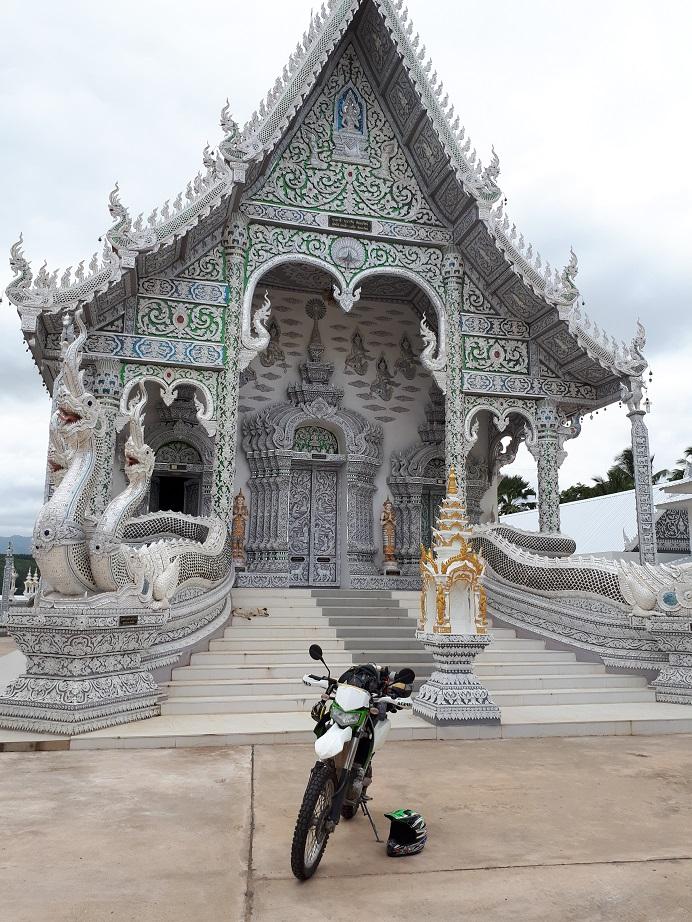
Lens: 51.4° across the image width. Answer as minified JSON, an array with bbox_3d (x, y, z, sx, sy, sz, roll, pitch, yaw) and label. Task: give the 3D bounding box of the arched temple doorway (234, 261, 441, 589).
[{"bbox_3d":[-0.071,-0.898,15.558,4.500,7.336,0.600,3,-10,-14],"label":"arched temple doorway"}]

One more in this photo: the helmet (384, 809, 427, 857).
[{"bbox_3d":[0.393,2.471,4.832,0.335,0.270,0.250,8,-12,-35],"label":"helmet"}]

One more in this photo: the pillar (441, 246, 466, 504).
[{"bbox_3d":[2.477,-1.106,16.244,0.550,8.066,0.550,3,-10,-14],"label":"pillar"}]

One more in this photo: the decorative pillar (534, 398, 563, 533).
[{"bbox_3d":[4.690,0.770,16.598,0.500,4.566,0.500,3,-10,-14],"label":"decorative pillar"}]

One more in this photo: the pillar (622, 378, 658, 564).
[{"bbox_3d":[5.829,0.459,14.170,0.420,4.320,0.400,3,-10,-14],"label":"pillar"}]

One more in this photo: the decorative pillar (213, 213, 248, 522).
[{"bbox_3d":[-2.423,-1.434,15.047,0.550,8.136,0.550,3,-10,-14],"label":"decorative pillar"}]

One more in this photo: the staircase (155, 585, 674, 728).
[{"bbox_3d":[0.617,2.951,11.896,7.240,1.471,4.800,3,-10,-14],"label":"staircase"}]

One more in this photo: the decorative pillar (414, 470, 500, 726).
[{"bbox_3d":[1.384,1.644,9.133,0.820,3.133,0.820,3,-10,-14],"label":"decorative pillar"}]

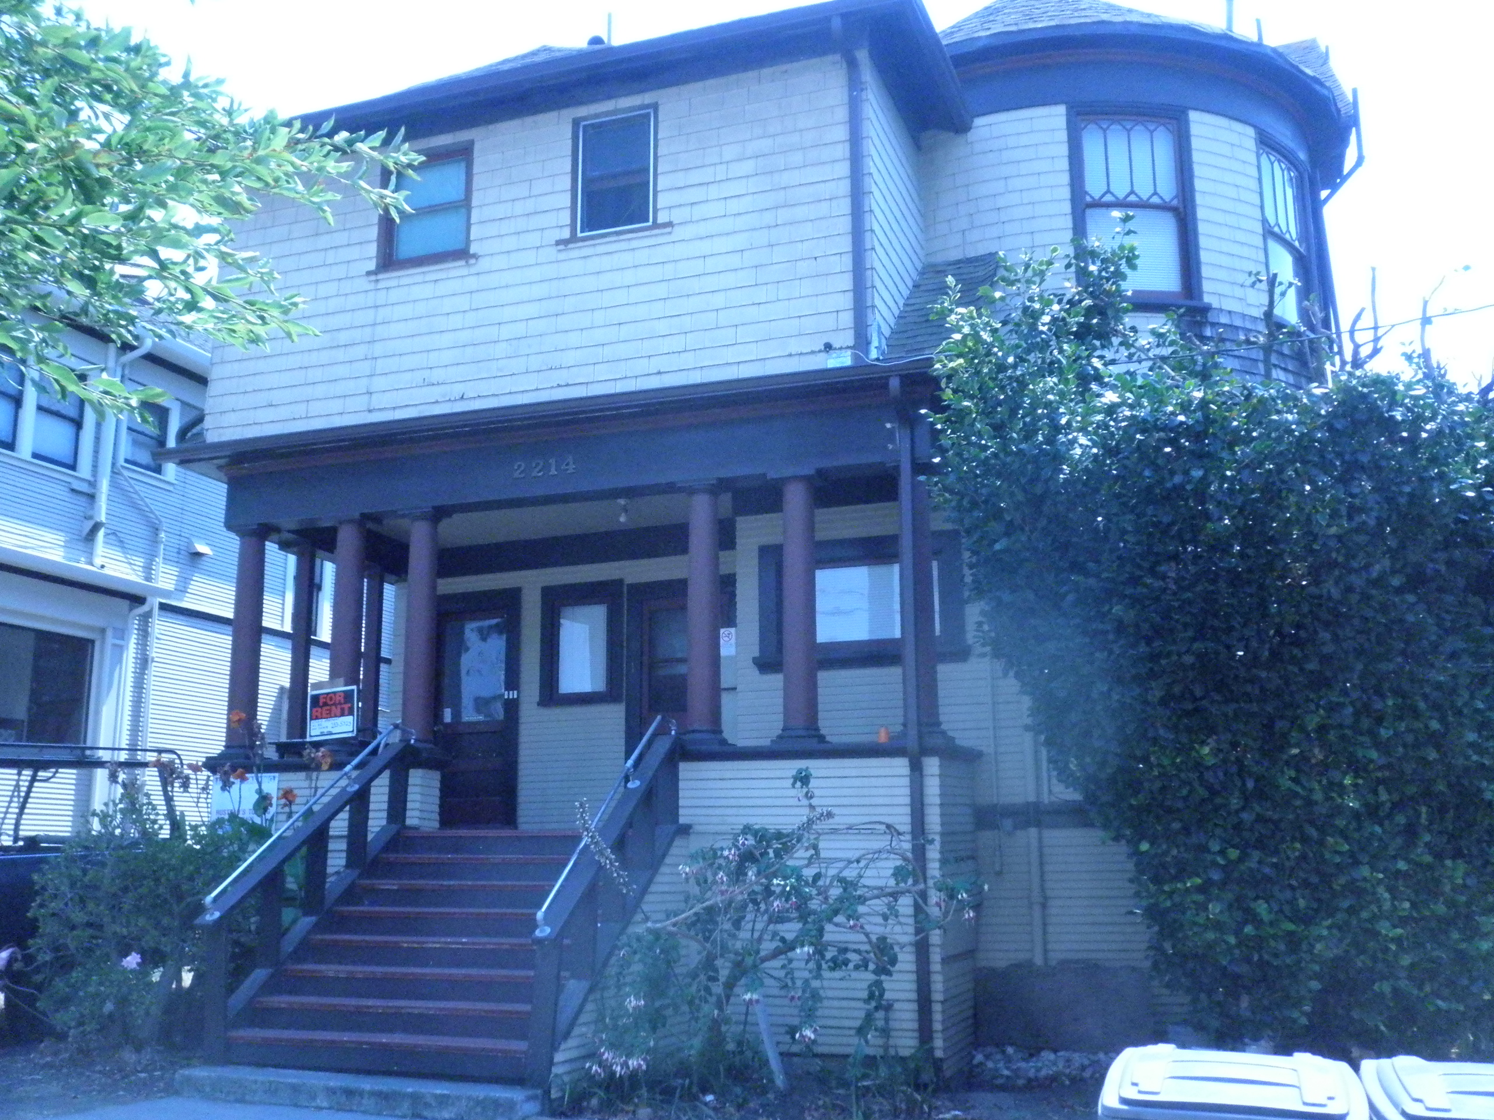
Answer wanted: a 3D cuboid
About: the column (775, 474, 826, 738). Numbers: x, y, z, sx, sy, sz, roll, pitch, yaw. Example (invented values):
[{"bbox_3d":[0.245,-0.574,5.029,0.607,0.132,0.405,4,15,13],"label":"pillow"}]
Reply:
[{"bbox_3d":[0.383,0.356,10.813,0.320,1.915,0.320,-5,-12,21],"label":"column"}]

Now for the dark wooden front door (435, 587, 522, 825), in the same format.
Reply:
[{"bbox_3d":[-2.572,1.417,14.093,1.020,2.210,0.150,-5,-12,21],"label":"dark wooden front door"}]

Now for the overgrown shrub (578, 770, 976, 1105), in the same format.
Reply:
[{"bbox_3d":[0.311,2.321,9.441,2.200,1.950,1.650,-4,-11,19],"label":"overgrown shrub"}]

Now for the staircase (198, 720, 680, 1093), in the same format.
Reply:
[{"bbox_3d":[-1.954,2.200,10.365,2.460,2.320,2.350,-4,-11,19],"label":"staircase"}]

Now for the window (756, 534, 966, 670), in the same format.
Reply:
[{"bbox_3d":[0.844,0.335,11.397,1.630,0.980,0.140,-5,-12,21],"label":"window"}]

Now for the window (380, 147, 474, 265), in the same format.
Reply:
[{"bbox_3d":[-2.708,-2.991,12.745,0.870,1.040,0.130,-4,-11,19],"label":"window"}]

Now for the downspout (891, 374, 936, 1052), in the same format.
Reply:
[{"bbox_3d":[1.107,0.942,10.130,0.110,4.547,0.250,-5,-12,21],"label":"downspout"}]

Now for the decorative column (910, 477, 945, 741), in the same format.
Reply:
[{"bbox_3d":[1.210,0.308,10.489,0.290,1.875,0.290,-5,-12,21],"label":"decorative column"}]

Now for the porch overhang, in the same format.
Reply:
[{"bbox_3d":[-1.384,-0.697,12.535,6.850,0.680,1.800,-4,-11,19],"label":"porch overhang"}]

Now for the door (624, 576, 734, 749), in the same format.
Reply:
[{"bbox_3d":[-0.577,1.286,13.599,1.144,2.281,0.120,-4,-11,21],"label":"door"}]

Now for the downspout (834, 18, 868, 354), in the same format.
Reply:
[{"bbox_3d":[0.760,-2.761,11.185,0.100,2.480,0.500,-4,-11,19],"label":"downspout"}]

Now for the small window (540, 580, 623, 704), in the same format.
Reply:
[{"bbox_3d":[-1.520,0.761,13.811,0.870,1.127,0.140,-5,-12,21],"label":"small window"}]

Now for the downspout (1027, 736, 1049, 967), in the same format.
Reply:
[{"bbox_3d":[2.020,2.022,10.572,0.090,1.581,0.095,-5,-12,21],"label":"downspout"}]

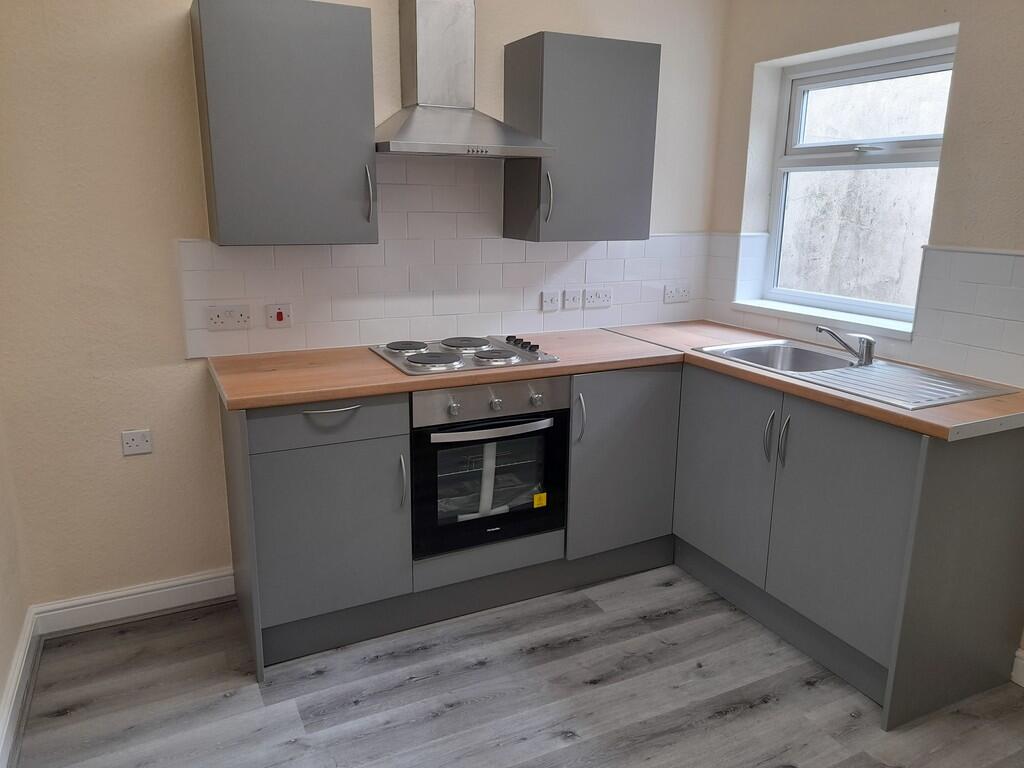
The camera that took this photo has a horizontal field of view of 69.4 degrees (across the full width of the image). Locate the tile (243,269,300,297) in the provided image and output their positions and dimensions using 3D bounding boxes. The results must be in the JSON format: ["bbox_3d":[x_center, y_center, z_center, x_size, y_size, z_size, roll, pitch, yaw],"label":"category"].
[{"bbox_3d":[-0.857,-0.363,2.666,0.200,0.100,0.010,-6,15,-26],"label":"tile"}]

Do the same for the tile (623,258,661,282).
[{"bbox_3d":[0.593,-0.517,3.363,0.200,0.099,0.010,-6,15,-26],"label":"tile"}]

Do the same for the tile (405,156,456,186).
[{"bbox_3d":[-0.308,-0.811,2.827,0.200,0.099,0.010,-6,15,-26],"label":"tile"}]

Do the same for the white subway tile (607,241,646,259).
[{"bbox_3d":[0.506,-0.604,3.289,0.200,0.100,0.010,-6,16,-26],"label":"white subway tile"}]

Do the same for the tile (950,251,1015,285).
[{"bbox_3d":[1.516,-0.372,2.385,0.010,0.098,0.200,-6,15,-26],"label":"tile"}]

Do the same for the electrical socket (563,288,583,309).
[{"bbox_3d":[0.264,-0.366,3.222,0.086,0.086,0.012,-6,15,-25],"label":"electrical socket"}]

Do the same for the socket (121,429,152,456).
[{"bbox_3d":[-1.296,0.203,2.558,0.086,0.086,0.015,-6,15,-26],"label":"socket"}]

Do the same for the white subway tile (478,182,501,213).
[{"bbox_3d":[-0.035,-0.742,2.984,0.200,0.099,0.010,-6,15,-26],"label":"white subway tile"}]

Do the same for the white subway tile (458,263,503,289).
[{"bbox_3d":[-0.129,-0.440,3.018,0.200,0.100,0.010,-6,15,-26],"label":"white subway tile"}]

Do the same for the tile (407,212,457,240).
[{"bbox_3d":[-0.309,-0.617,2.881,0.200,0.100,0.009,-6,17,-25],"label":"tile"}]

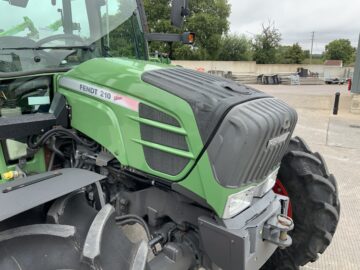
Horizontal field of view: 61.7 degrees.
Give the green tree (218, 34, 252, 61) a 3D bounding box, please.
[{"bbox_3d":[7.011,-10.188,38.694,4.295,5.155,4.295,2,14,10],"label":"green tree"}]

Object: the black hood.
[{"bbox_3d":[0.139,-0.178,1.596,0.717,0.317,0.530,12,18,42],"label":"black hood"}]

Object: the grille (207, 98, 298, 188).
[{"bbox_3d":[0.371,0.029,1.422,0.270,0.421,0.530,12,18,42],"label":"grille"}]

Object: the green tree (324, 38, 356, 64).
[{"bbox_3d":[31.321,-15.852,59.960,5.891,6.367,5.891,7,15,26],"label":"green tree"}]

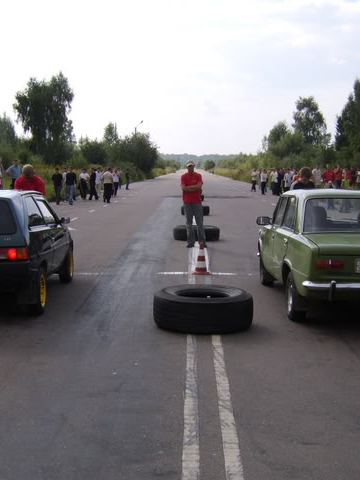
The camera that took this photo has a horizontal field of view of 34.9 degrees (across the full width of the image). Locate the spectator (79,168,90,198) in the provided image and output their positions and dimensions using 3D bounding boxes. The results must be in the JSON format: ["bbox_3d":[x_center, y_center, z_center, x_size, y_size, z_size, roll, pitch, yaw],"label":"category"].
[{"bbox_3d":[-5.332,-3.094,32.000,0.580,1.750,0.380,-1,7,-11],"label":"spectator"}]

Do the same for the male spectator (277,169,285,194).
[{"bbox_3d":[6.285,-3.607,36.000,0.500,1.730,0.340,6,9,37],"label":"male spectator"}]

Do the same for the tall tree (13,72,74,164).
[{"bbox_3d":[-13.359,-10.853,56.088,6.200,10.770,6.000,0,7,0],"label":"tall tree"}]

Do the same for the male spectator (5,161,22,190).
[{"bbox_3d":[-7.126,-2.525,24.677,0.620,1.780,0.380,-4,8,-26],"label":"male spectator"}]

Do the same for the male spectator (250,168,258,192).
[{"bbox_3d":[5.590,-4.471,43.000,0.500,1.730,0.380,2,7,11],"label":"male spectator"}]

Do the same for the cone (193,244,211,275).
[{"bbox_3d":[0.352,0.301,9.150,0.290,0.500,0.290,1,7,0],"label":"cone"}]

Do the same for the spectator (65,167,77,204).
[{"bbox_3d":[-4.934,-2.412,26.000,0.520,1.740,0.380,-1,7,-11],"label":"spectator"}]

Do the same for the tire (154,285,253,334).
[{"bbox_3d":[0.263,0.742,6.360,1.090,0.320,1.090,0,7,0],"label":"tire"}]

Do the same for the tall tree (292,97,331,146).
[{"bbox_3d":[15.053,-11.372,65.603,4.900,9.880,4.900,0,7,0],"label":"tall tree"}]

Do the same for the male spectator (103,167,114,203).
[{"bbox_3d":[-3.569,-2.692,28.606,0.520,1.740,0.340,1,7,6],"label":"male spectator"}]

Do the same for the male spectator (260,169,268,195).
[{"bbox_3d":[5.840,-3.980,39.606,0.500,1.730,0.340,3,8,24],"label":"male spectator"}]

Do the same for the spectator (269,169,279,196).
[{"bbox_3d":[6.200,-3.846,38.000,0.520,1.750,0.360,2,8,17],"label":"spectator"}]

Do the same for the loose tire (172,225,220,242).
[{"bbox_3d":[0.409,-0.200,13.800,1.100,0.310,1.100,0,7,0],"label":"loose tire"}]

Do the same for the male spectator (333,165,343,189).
[{"bbox_3d":[6.433,-2.181,23.407,0.500,1.750,0.360,3,8,26],"label":"male spectator"}]

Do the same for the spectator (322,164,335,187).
[{"bbox_3d":[6.162,-2.230,23.800,0.520,1.770,0.340,4,8,24],"label":"spectator"}]

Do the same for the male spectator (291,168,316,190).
[{"bbox_3d":[2.252,-0.479,10.600,0.500,1.700,0.330,1,7,3],"label":"male spectator"}]

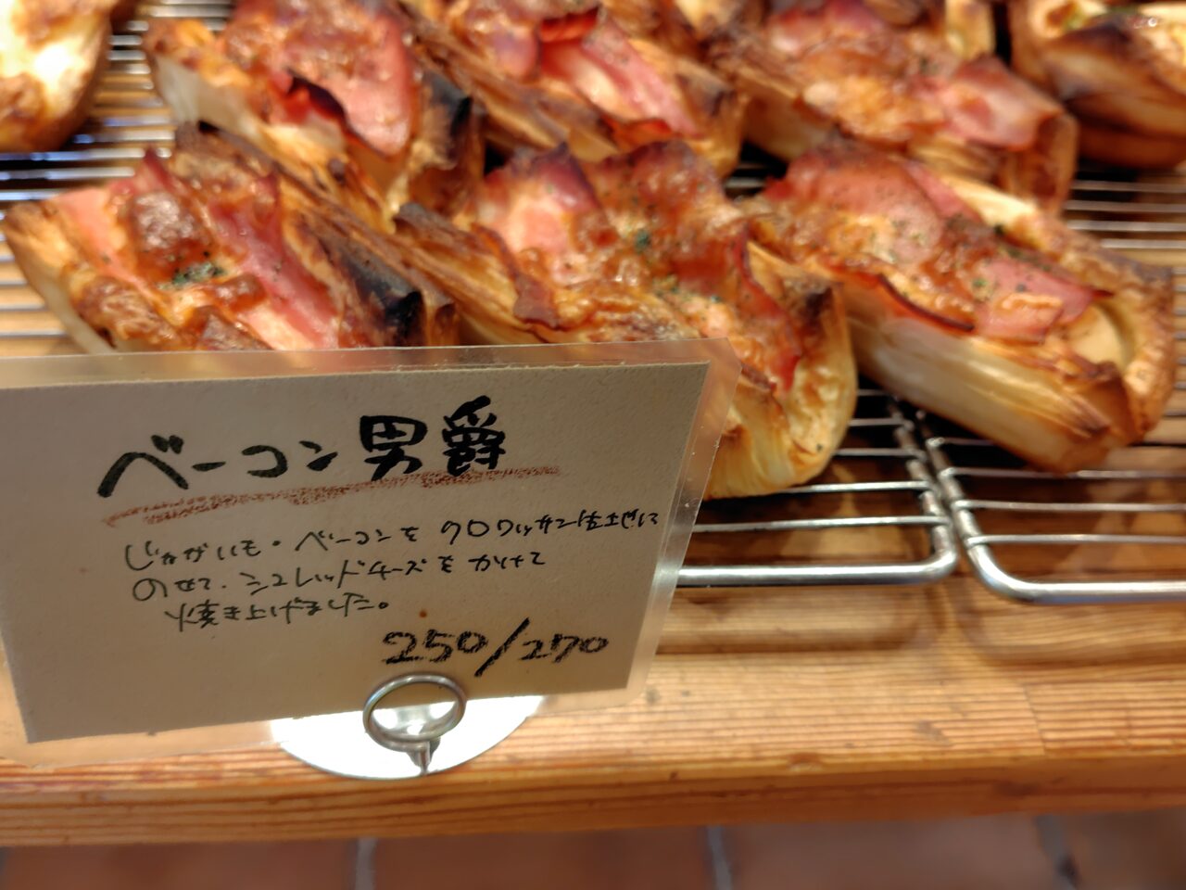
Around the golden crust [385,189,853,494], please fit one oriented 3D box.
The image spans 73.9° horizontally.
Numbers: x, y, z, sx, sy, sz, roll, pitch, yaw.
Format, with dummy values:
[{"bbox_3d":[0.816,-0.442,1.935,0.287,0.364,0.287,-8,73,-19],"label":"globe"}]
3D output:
[{"bbox_3d":[0.014,-0.039,0.235,0.135,0.046,0.078,37,62,20],"label":"golden crust"}]

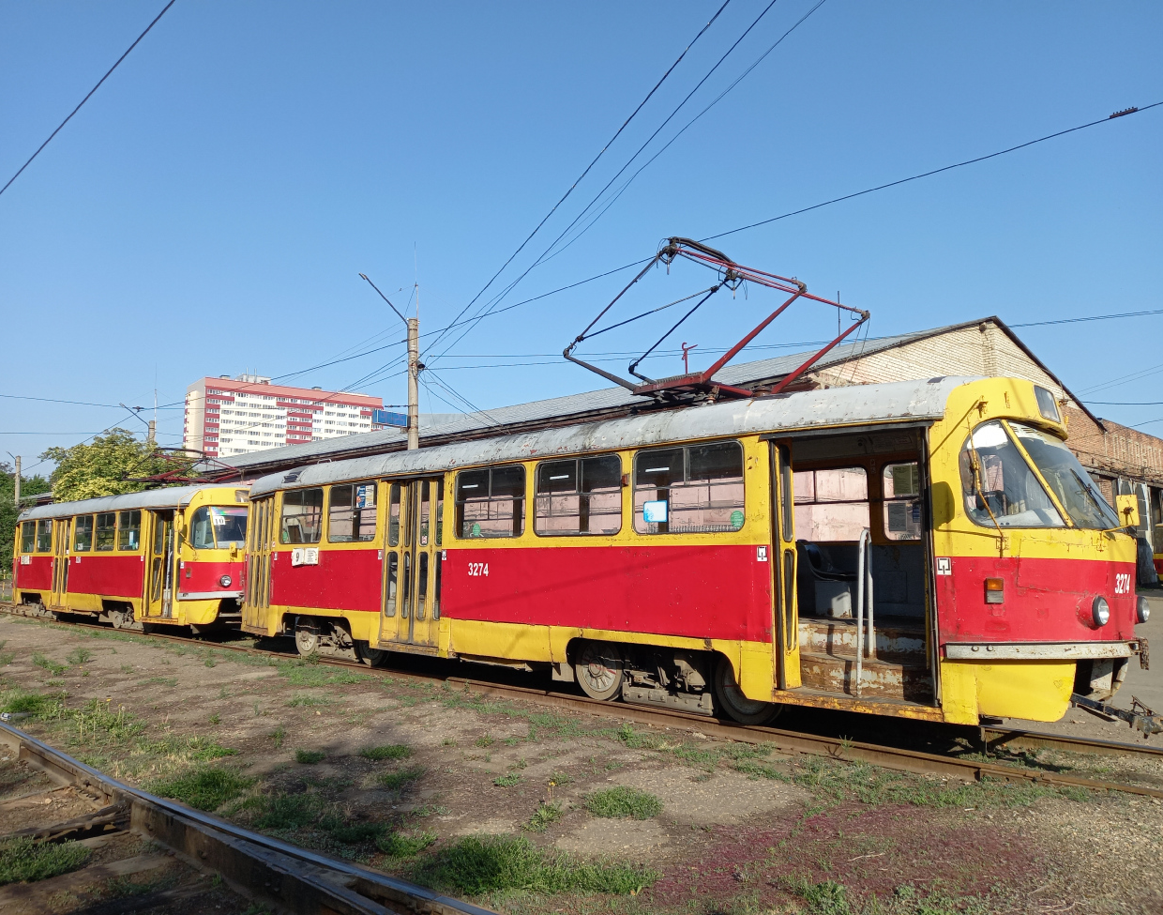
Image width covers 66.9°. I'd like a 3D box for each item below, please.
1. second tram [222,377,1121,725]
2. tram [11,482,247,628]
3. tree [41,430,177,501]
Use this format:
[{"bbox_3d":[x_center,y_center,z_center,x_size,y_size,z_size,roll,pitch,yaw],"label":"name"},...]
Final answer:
[{"bbox_3d":[-0.735,1.310,11.640,2.500,3.100,14.000,7,-10,-44],"label":"second tram"},{"bbox_3d":[-11.400,2.580,22.100,14.000,3.100,2.500,-6,-9,43],"label":"tram"},{"bbox_3d":[-22.900,2.600,43.000,7.200,8.000,7.000,4,-8,-29],"label":"tree"}]

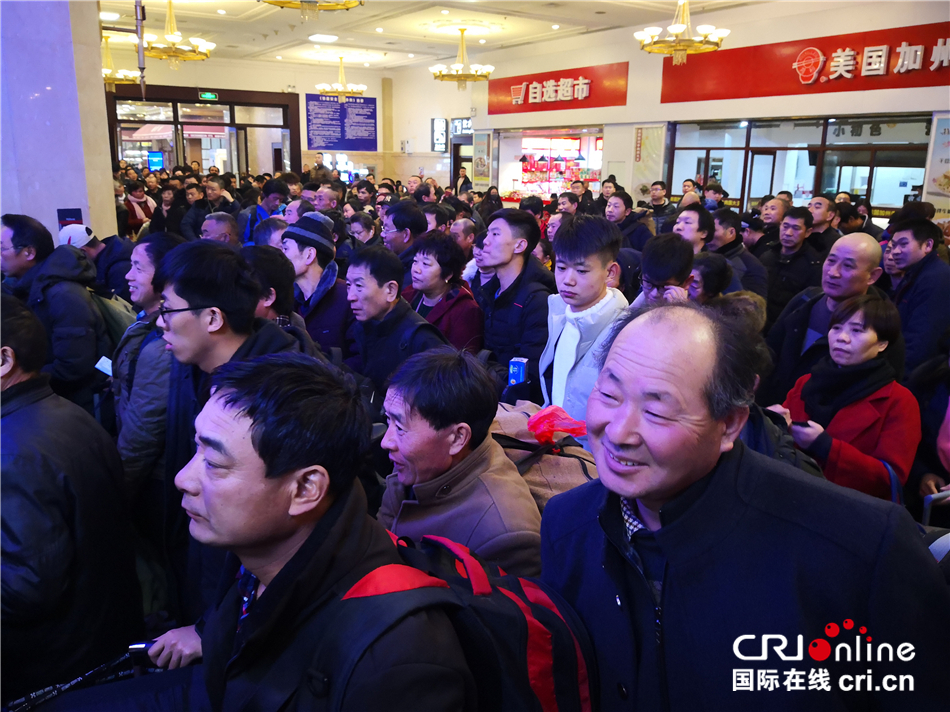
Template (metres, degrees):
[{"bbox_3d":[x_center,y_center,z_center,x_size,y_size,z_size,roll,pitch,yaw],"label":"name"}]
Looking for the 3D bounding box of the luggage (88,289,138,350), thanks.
[{"bbox_3d":[-1.463,-0.069,3.057,0.220,0.440,0.320,-5,16,-21],"label":"luggage"}]

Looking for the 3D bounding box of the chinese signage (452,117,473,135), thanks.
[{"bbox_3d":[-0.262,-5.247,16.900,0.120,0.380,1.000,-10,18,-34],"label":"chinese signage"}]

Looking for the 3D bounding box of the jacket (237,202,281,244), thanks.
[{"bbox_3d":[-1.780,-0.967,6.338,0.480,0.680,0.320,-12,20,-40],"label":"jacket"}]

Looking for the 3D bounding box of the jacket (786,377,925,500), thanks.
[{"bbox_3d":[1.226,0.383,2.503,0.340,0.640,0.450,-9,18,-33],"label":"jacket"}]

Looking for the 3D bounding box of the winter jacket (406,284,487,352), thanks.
[{"bbox_3d":[-0.173,0.055,3.090,0.480,0.750,0.310,11,18,33],"label":"winter jacket"}]

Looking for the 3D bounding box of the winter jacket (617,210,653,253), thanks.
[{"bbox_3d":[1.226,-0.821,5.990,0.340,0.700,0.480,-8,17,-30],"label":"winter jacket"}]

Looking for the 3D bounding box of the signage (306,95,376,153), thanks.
[{"bbox_3d":[-2.848,-5.019,16.012,1.626,1.131,0.050,-9,18,-33],"label":"signage"}]

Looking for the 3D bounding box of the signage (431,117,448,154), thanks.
[{"bbox_3d":[-0.819,-5.090,17.100,0.420,0.780,0.130,-10,18,-34],"label":"signage"}]

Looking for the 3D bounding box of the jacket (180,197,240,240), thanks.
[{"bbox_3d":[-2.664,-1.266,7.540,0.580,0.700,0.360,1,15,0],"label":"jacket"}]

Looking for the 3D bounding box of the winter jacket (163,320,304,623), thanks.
[{"bbox_3d":[-0.507,0.330,1.778,0.340,0.830,0.500,-13,20,-41],"label":"winter jacket"}]

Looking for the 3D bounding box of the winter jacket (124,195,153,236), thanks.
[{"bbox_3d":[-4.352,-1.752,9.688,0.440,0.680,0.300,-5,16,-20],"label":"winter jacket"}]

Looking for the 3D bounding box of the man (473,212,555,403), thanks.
[{"bbox_3d":[0.180,0.242,3.242,0.330,1.740,0.520,-11,19,-36],"label":"man"}]

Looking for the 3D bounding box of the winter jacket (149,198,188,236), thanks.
[{"bbox_3d":[-3.786,-1.596,9.293,0.460,0.720,0.300,-4,16,-17],"label":"winter jacket"}]

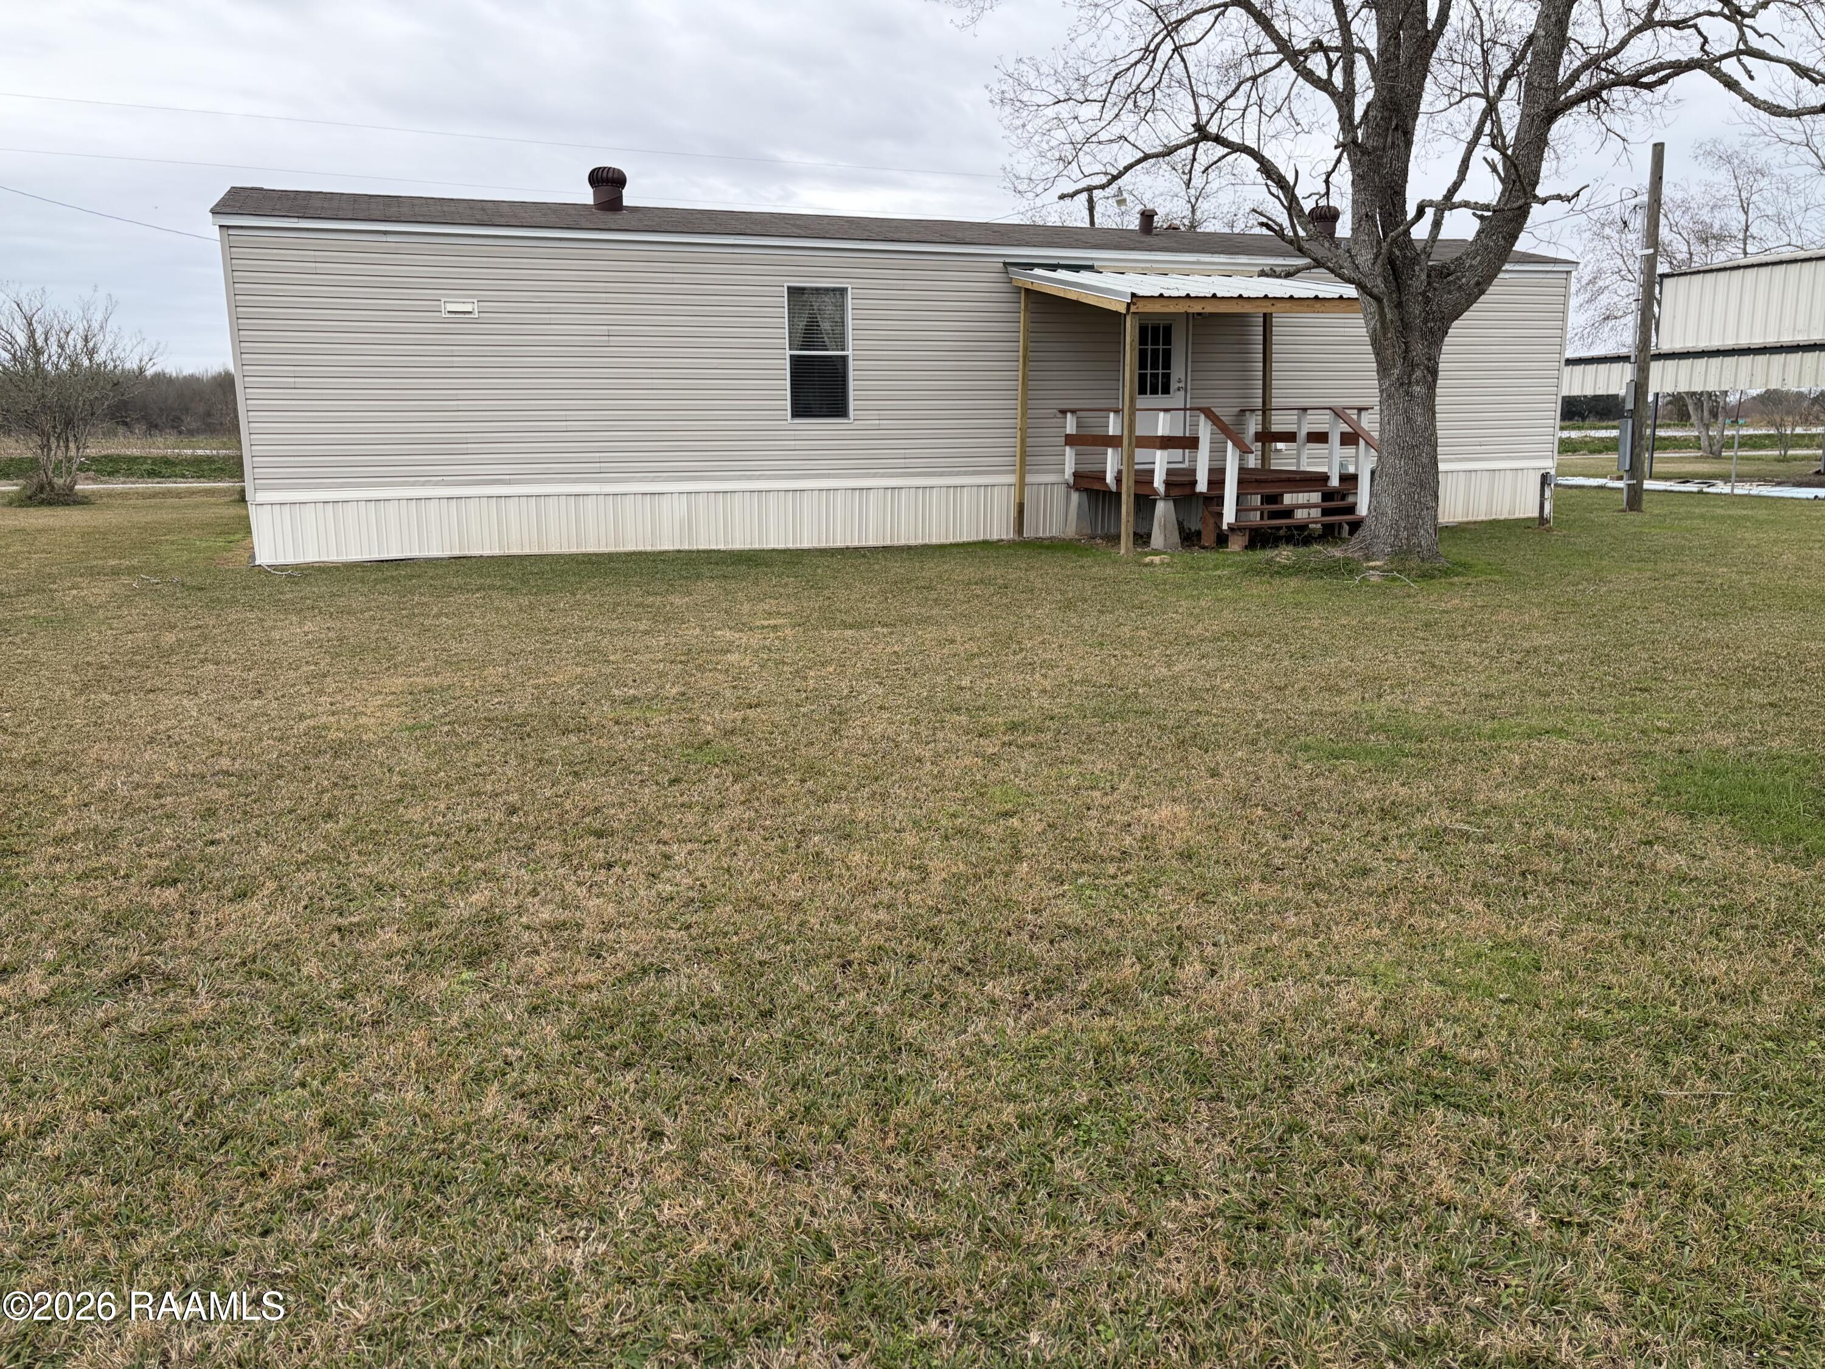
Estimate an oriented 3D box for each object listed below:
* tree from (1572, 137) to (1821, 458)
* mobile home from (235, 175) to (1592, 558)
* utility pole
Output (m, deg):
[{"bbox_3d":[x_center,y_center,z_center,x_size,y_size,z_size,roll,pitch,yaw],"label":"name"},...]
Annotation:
[{"bbox_3d":[30.463,-14.557,52.754,8.800,11.400,8.600,6,12,29],"label":"tree"},{"bbox_3d":[0.508,-4.139,18.482,17.109,4.100,4.260,-4,11,-19],"label":"mobile home"},{"bbox_3d":[12.046,-5.792,22.533,0.320,5.840,0.320,5,12,27],"label":"utility pole"}]

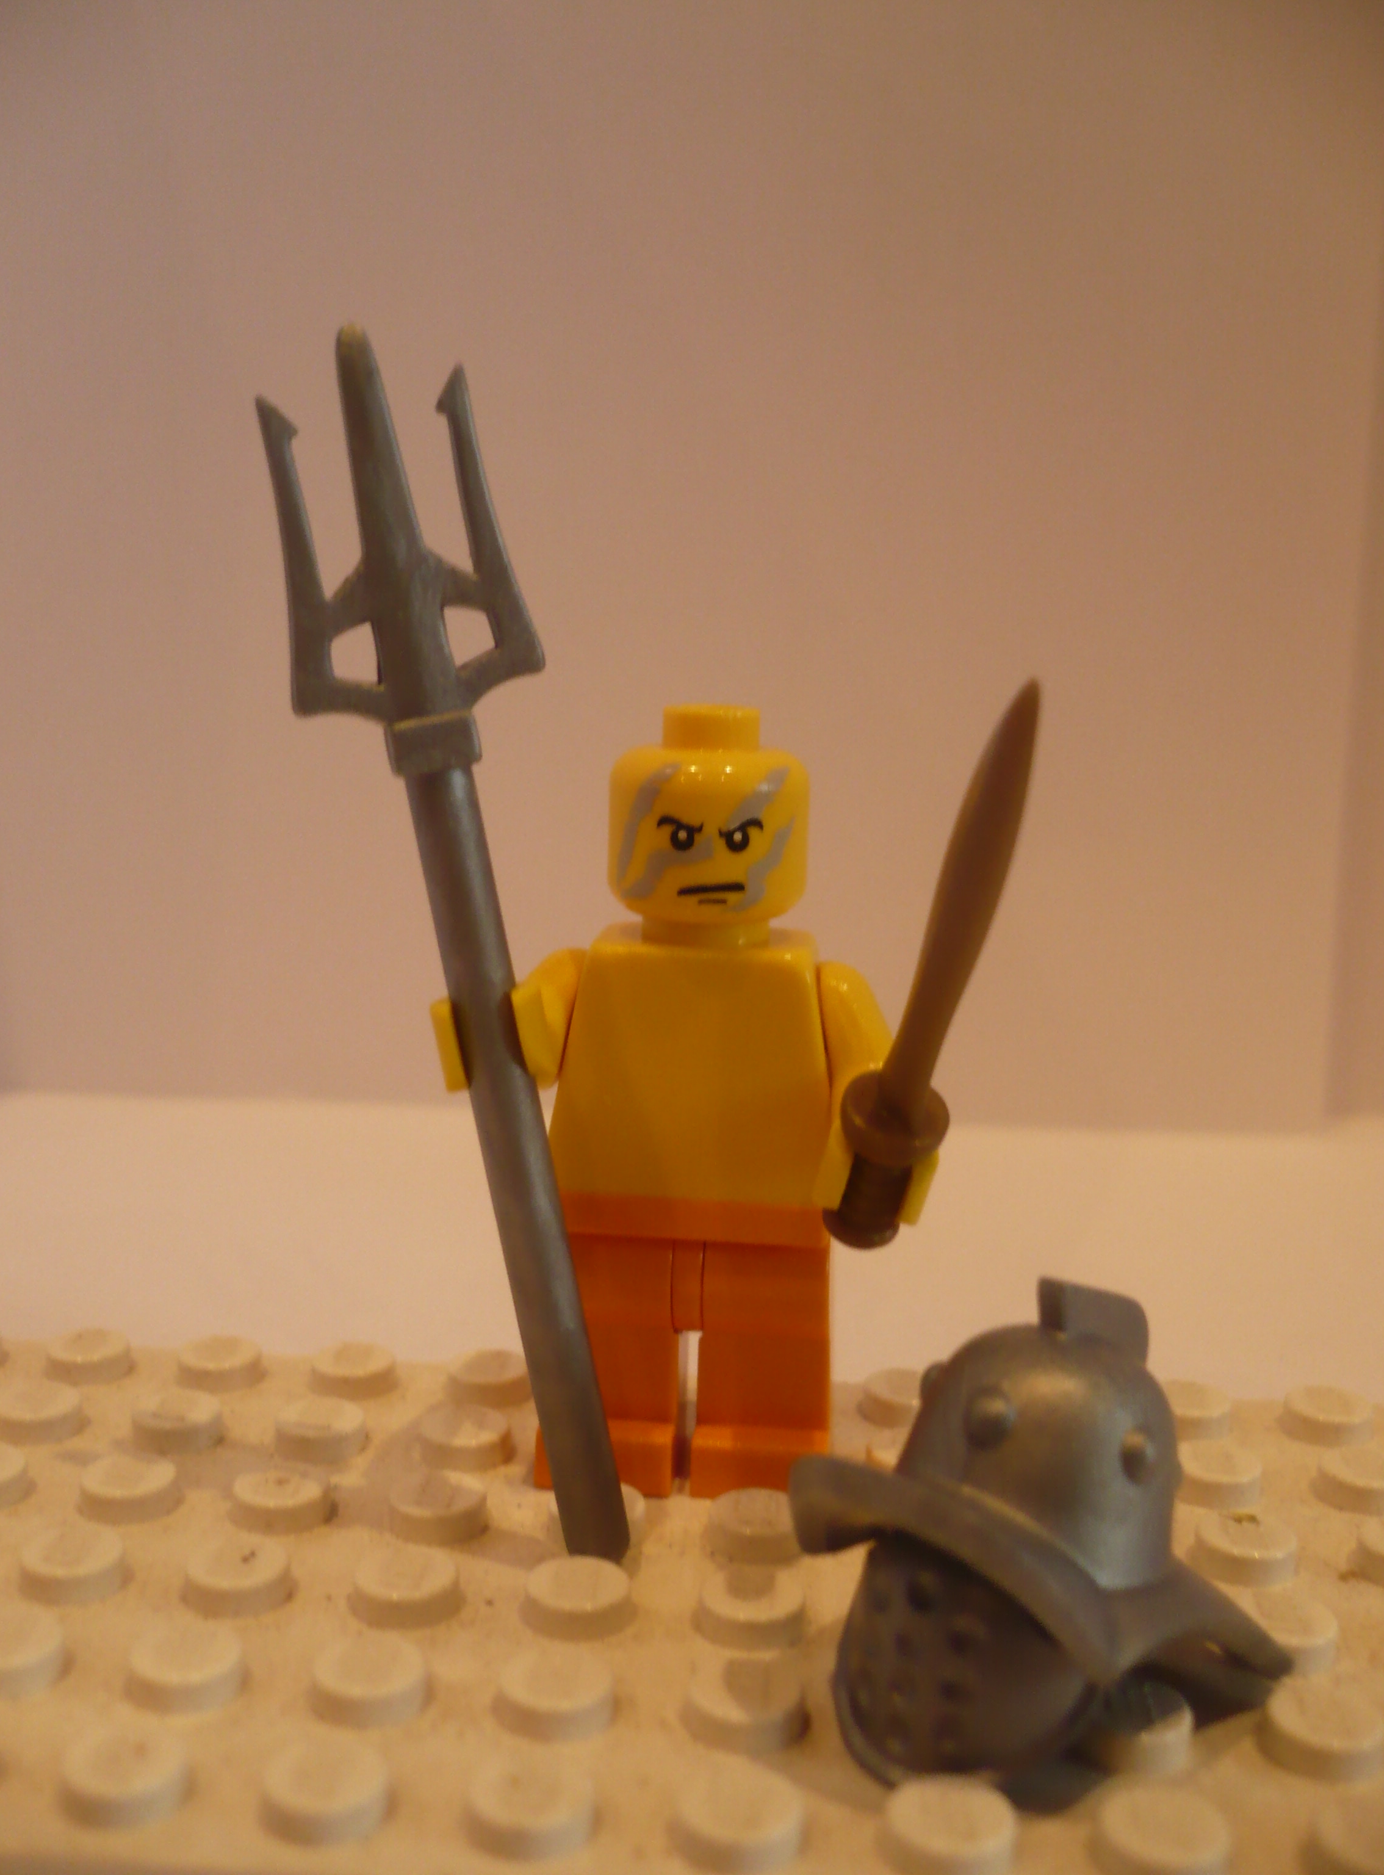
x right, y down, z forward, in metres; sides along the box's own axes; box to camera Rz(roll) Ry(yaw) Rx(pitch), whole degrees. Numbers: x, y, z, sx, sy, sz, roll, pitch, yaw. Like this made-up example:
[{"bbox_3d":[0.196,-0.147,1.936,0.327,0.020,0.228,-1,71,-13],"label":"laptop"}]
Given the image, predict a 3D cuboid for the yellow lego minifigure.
[{"bbox_3d":[0.000,0.010,0.096,0.024,0.040,0.018,2,10,3],"label":"yellow lego minifigure"}]

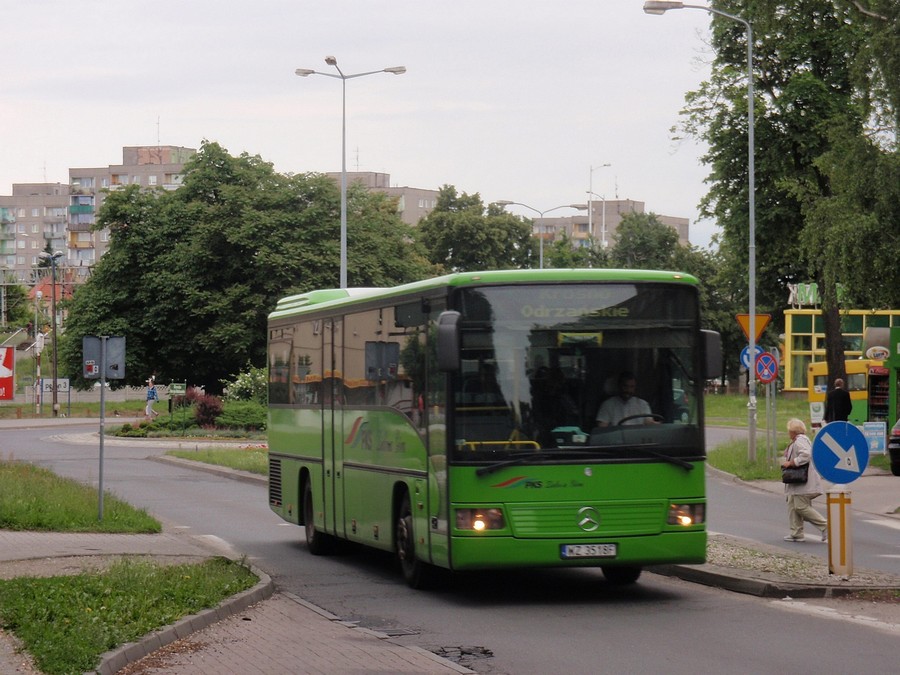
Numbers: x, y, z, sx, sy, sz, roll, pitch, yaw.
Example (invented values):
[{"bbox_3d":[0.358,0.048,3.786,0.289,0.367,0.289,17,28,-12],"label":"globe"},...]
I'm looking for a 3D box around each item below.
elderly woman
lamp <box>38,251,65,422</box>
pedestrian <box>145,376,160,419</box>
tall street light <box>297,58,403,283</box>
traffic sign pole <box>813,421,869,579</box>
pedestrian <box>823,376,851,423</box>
[{"bbox_3d":[4.601,1.854,33.700,0.650,1.600,0.520,0,-1,9],"label":"elderly woman"},{"bbox_3d":[-16.093,-0.149,105.000,1.050,6.700,0.500,0,-1,0],"label":"lamp"},{"bbox_3d":[-11.900,2.400,104.000,0.550,1.630,0.500,1,-1,-30],"label":"pedestrian"},{"bbox_3d":[-3.250,-2.550,76.500,3.400,11.100,3.100,0,-1,13],"label":"tall street light"},{"bbox_3d":[3.767,1.556,25.050,0.610,1.510,0.250,0,-1,-18],"label":"traffic sign pole"},{"bbox_3d":[8.218,1.724,55.000,0.570,1.750,0.400,0,-1,6],"label":"pedestrian"}]

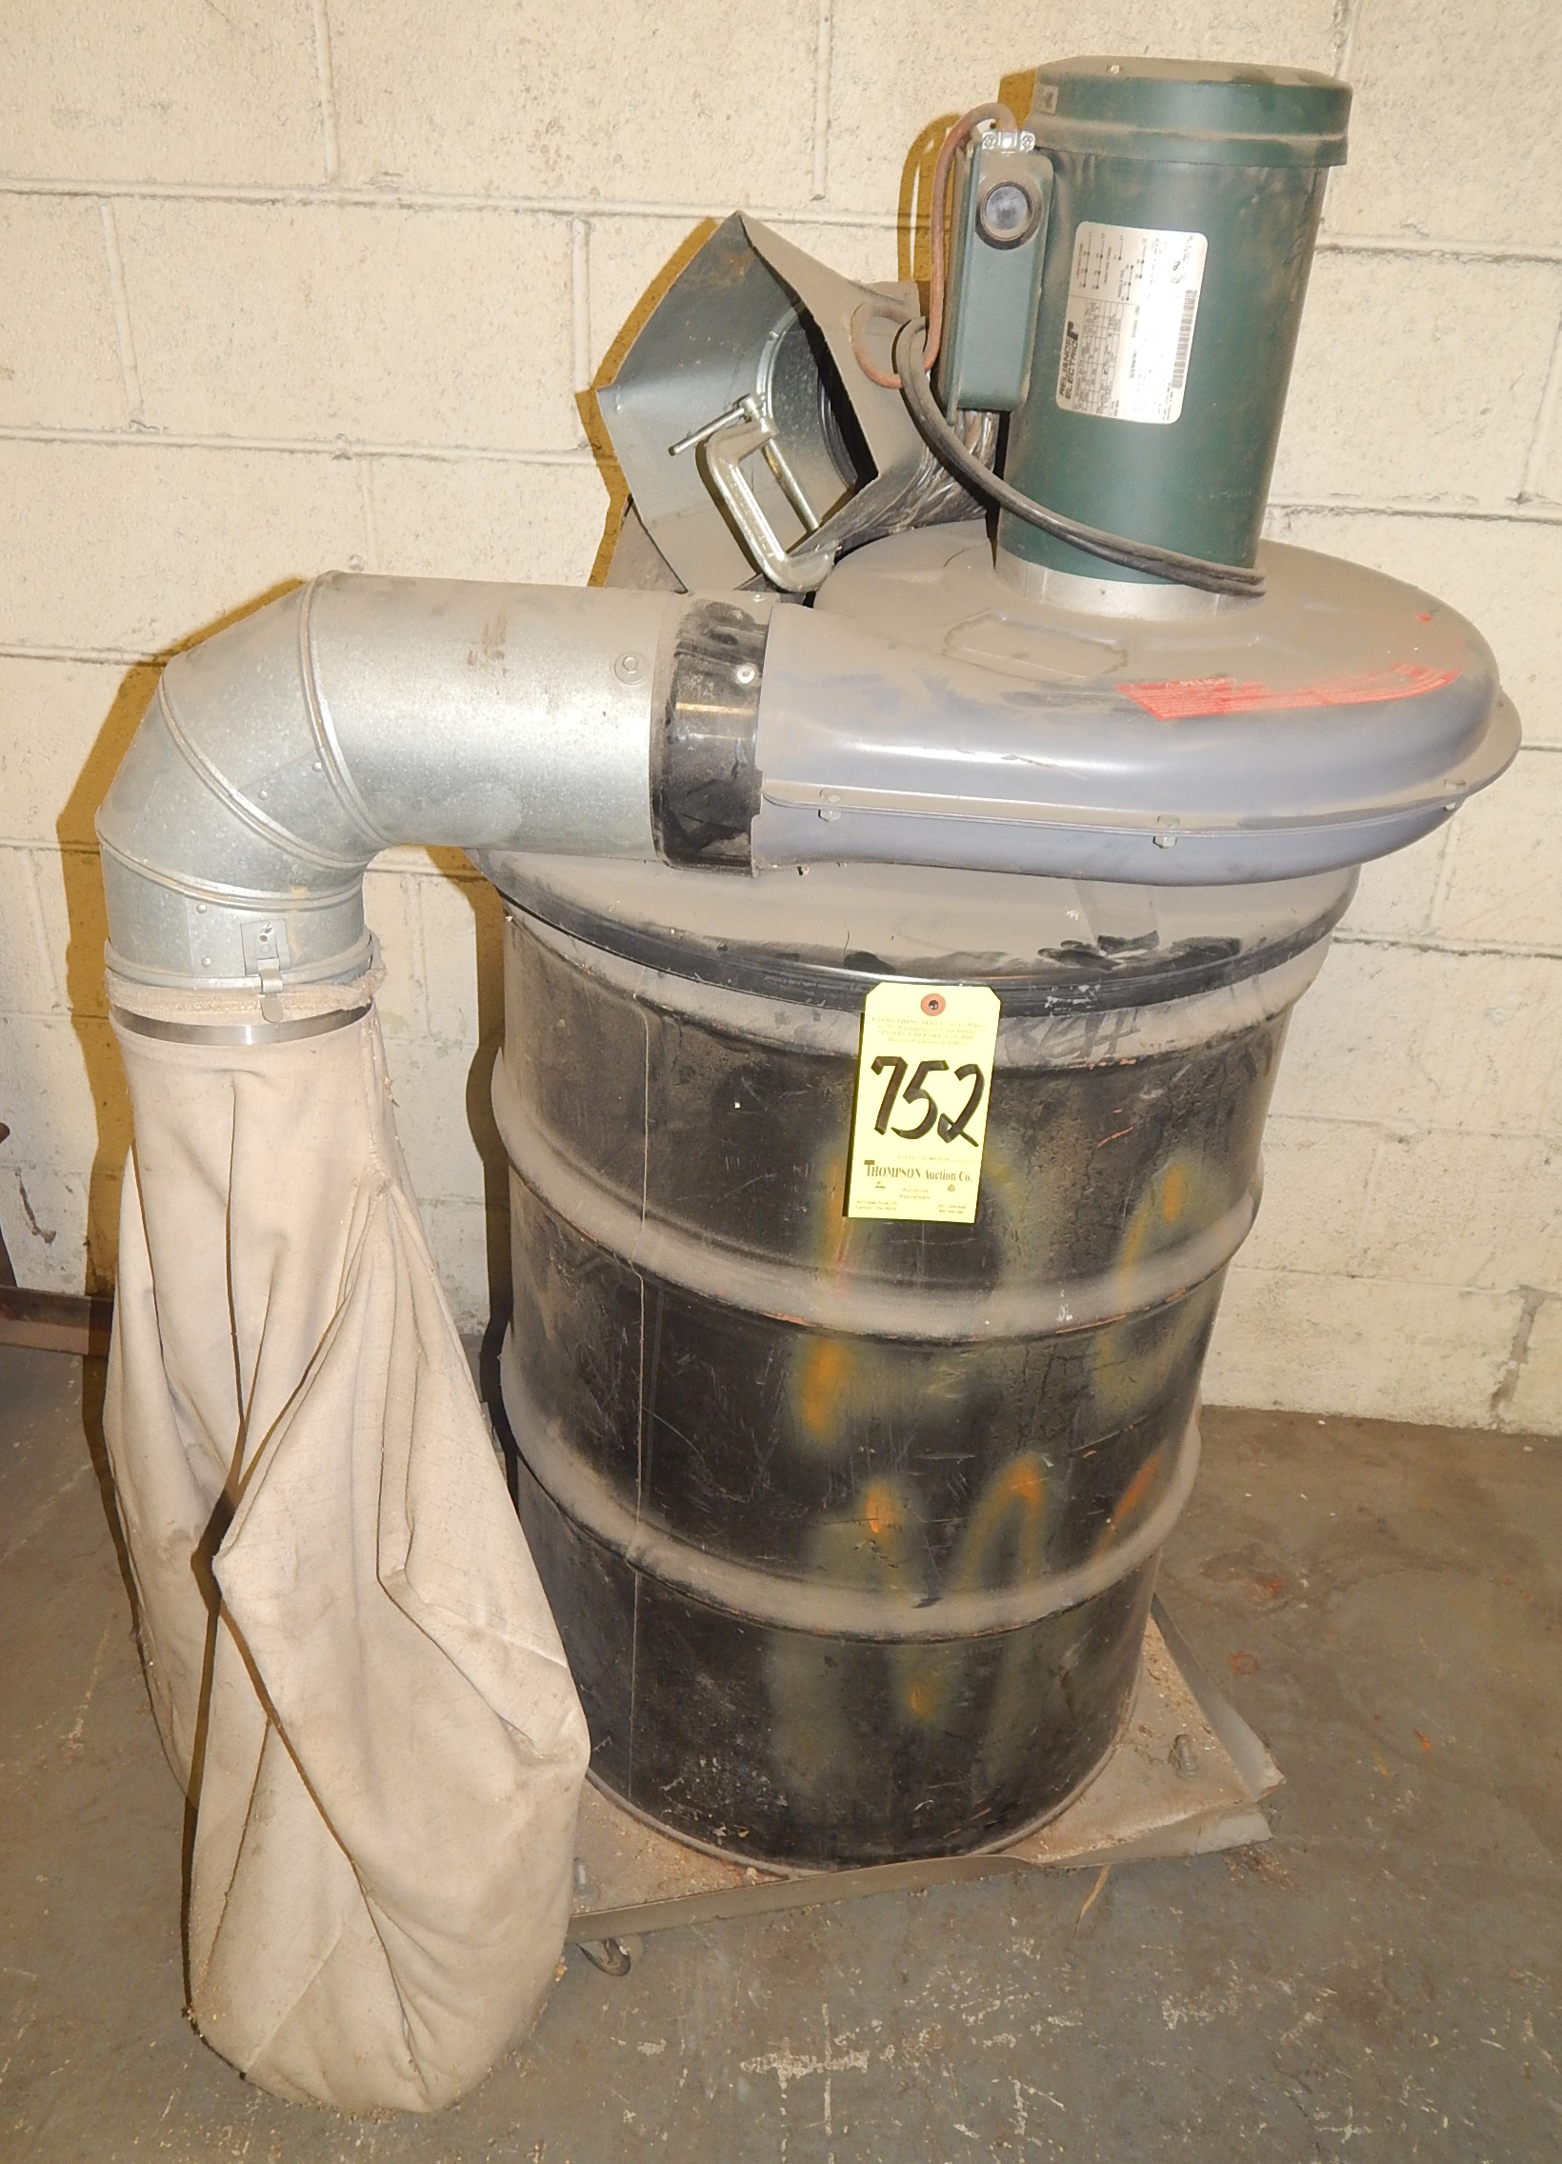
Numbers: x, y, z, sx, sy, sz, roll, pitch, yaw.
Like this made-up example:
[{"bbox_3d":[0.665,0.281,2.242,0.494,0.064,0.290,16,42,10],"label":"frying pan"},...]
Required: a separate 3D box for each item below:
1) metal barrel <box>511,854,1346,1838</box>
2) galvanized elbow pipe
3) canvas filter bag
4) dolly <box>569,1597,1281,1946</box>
[{"bbox_3d":[0.069,0.135,1.459,0.609,0.859,0.609,-4,32,-11],"label":"metal barrel"},{"bbox_3d":[-0.209,-0.181,1.061,0.402,0.231,0.159,-4,32,-11],"label":"galvanized elbow pipe"},{"bbox_3d":[-0.303,0.331,1.250,0.322,0.855,0.332,-4,32,-11],"label":"canvas filter bag"},{"bbox_3d":[0.043,0.523,1.719,0.644,0.081,0.624,-4,32,-12],"label":"dolly"}]

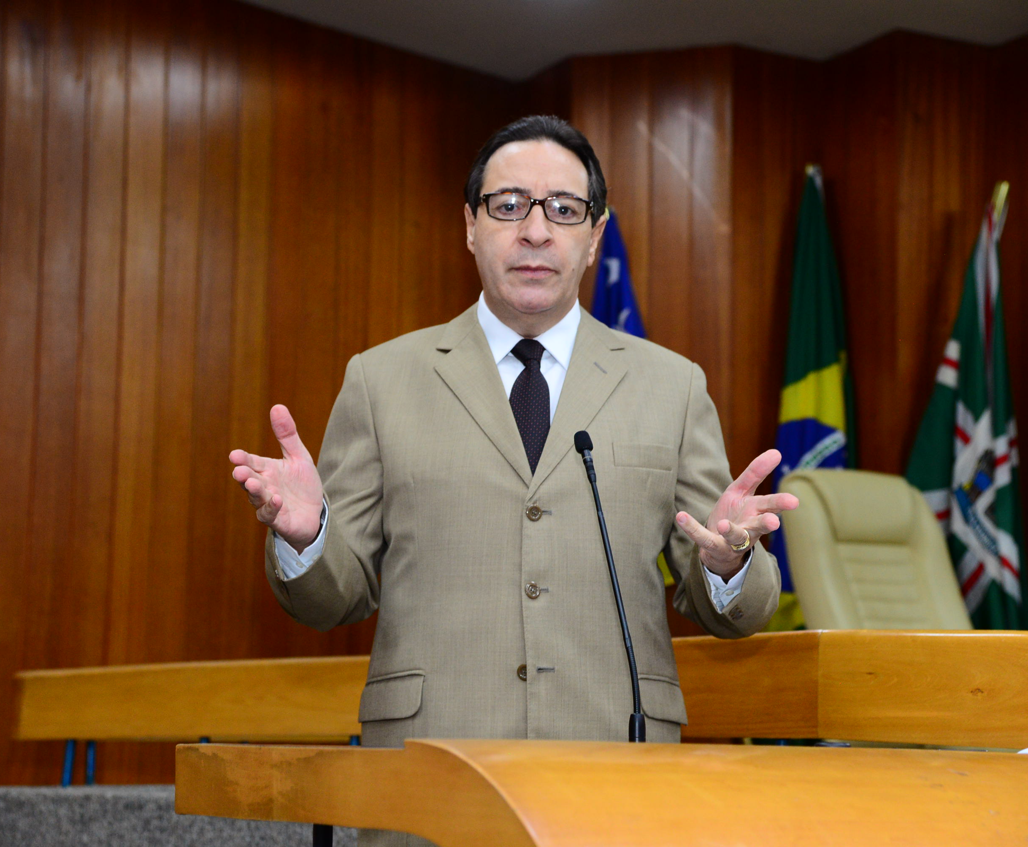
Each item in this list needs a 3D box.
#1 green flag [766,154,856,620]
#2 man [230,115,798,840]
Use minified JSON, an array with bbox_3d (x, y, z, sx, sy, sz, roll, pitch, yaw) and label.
[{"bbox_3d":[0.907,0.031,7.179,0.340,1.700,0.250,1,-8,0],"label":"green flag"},{"bbox_3d":[-0.003,0.453,2.718,0.640,1.730,0.500,1,-8,0],"label":"man"}]

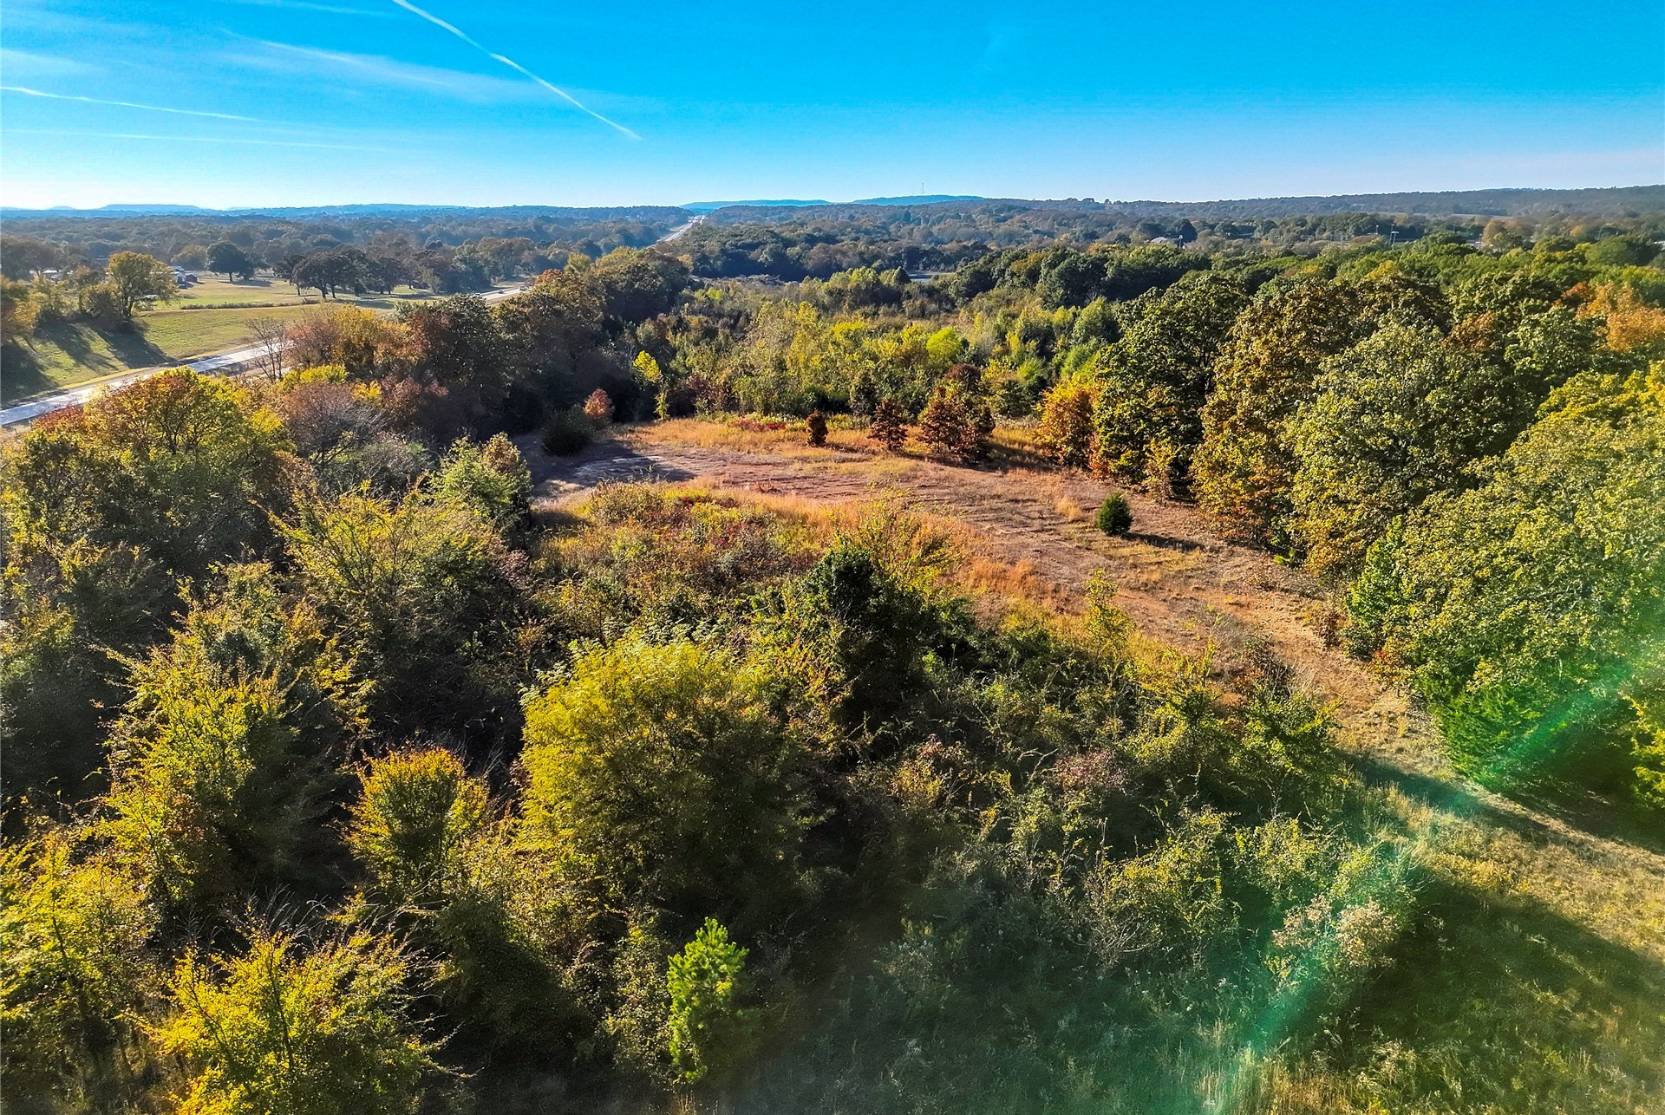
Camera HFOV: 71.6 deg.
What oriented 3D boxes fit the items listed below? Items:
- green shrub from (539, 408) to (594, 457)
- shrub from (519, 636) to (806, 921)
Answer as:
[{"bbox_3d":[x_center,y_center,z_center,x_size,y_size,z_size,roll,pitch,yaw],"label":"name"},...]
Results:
[{"bbox_3d":[-21.153,-9.943,91.853,4.210,3.650,4.210,0,17,0],"label":"green shrub"},{"bbox_3d":[-4.794,6.127,33.064,8.060,7.060,8.060,0,17,0],"label":"shrub"}]

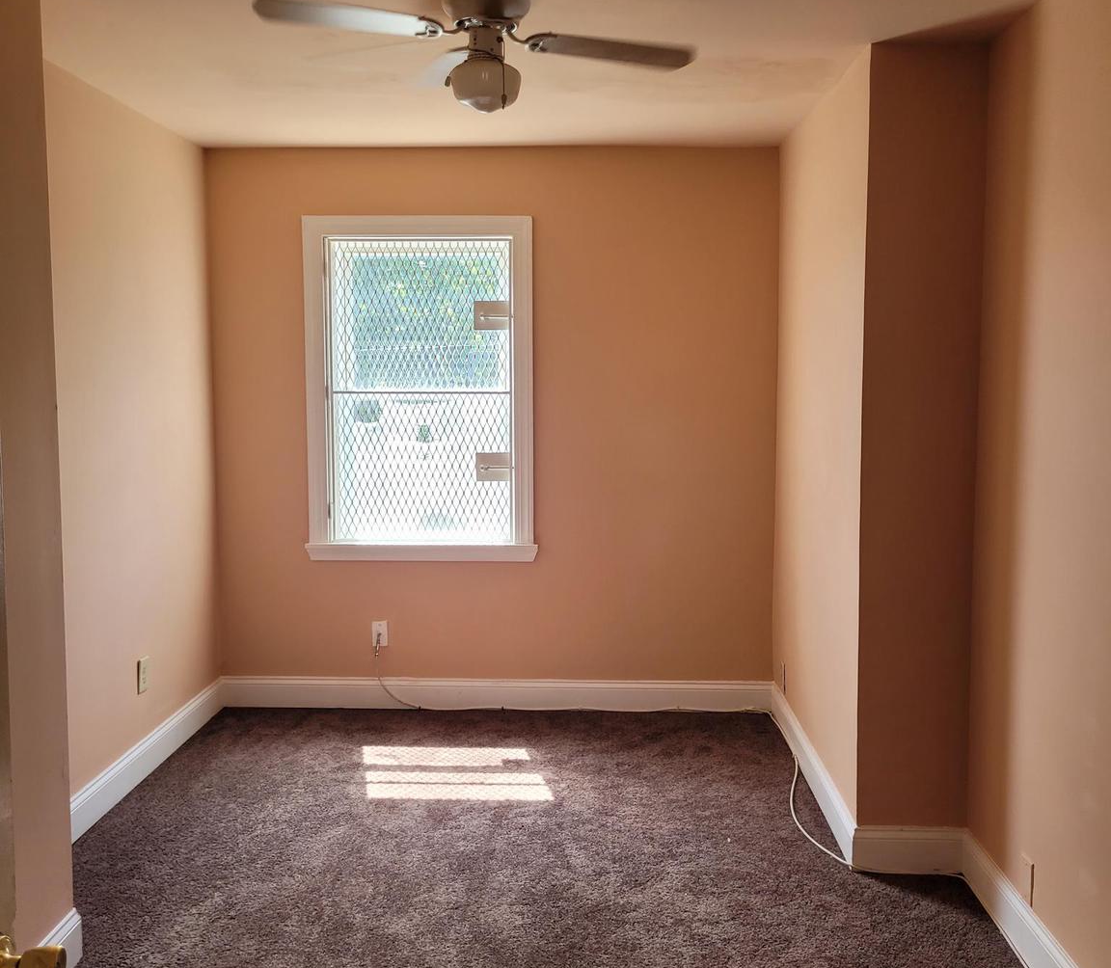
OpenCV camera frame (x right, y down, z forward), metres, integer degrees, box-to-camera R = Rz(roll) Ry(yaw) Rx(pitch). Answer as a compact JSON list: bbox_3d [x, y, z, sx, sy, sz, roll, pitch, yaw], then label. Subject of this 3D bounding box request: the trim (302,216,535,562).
[{"bbox_3d":[-0.580,-0.394,4.726,0.976,1.461,0.070,0,6,2],"label":"trim"}]

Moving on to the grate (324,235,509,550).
[{"bbox_3d":[-0.571,-0.391,4.741,0.779,1.290,0.030,0,6,2],"label":"grate"}]

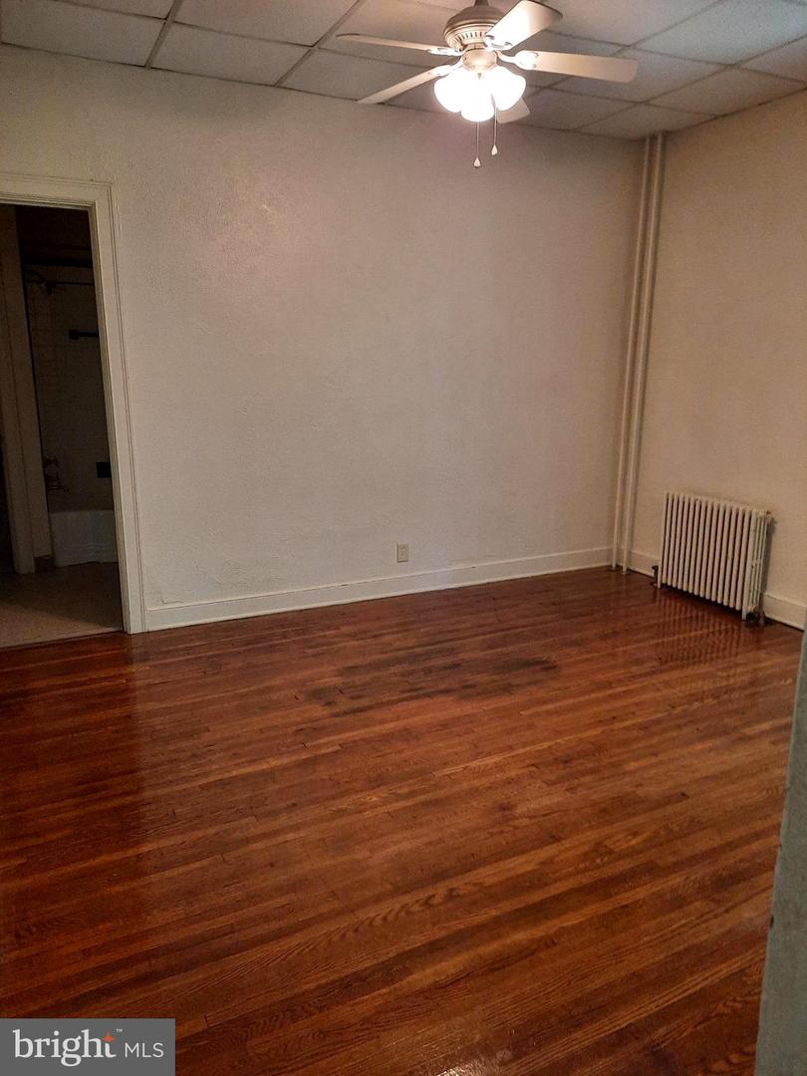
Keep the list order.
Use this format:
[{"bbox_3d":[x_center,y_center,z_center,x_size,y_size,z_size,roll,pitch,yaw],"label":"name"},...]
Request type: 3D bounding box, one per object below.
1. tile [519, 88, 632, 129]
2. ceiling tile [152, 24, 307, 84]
[{"bbox_3d":[0.869,-2.352,4.263,0.600,0.020,0.570,-6,15,-25],"label":"tile"},{"bbox_3d":[-0.782,-2.174,3.500,0.600,0.020,0.570,-6,15,-25],"label":"ceiling tile"}]

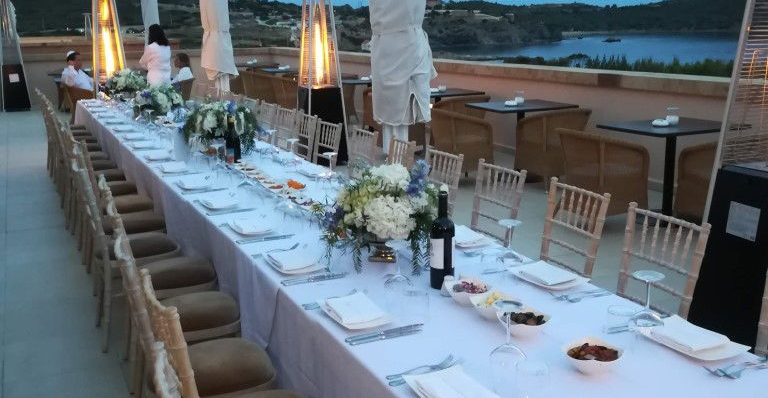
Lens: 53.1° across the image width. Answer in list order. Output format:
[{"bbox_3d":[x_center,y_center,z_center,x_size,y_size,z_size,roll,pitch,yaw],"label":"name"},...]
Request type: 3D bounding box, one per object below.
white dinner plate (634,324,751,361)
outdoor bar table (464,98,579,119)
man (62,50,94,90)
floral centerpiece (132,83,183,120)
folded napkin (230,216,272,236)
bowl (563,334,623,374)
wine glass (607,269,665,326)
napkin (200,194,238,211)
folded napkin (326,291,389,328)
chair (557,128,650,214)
[{"bbox_3d":[0.766,0.350,1.920,0.168,0.028,0.225,-6,14,-25],"label":"white dinner plate"},{"bbox_3d":[1.522,-0.656,8.603,1.080,0.790,0.690,-6,14,-29],"label":"outdoor bar table"},{"bbox_3d":[-4.432,-1.573,11.549,0.720,1.270,0.550,-6,14,-25],"label":"man"},{"bbox_3d":[-2.002,-0.868,6.859,0.420,0.315,0.400,-6,14,-26],"label":"floral centerpiece"},{"bbox_3d":[-0.529,0.102,3.042,0.125,0.025,0.180,-6,14,-25],"label":"folded napkin"},{"bbox_3d":[0.503,0.382,1.837,0.125,0.062,0.125,-5,14,-26],"label":"bowl"},{"bbox_3d":[0.627,0.282,1.839,0.085,0.200,0.085,-6,14,-25],"label":"wine glass"},{"bbox_3d":[-0.725,0.014,3.398,0.127,0.022,0.195,-6,14,-25],"label":"napkin"},{"bbox_3d":[-0.089,0.308,2.154,0.122,0.022,0.185,-6,14,-26],"label":"folded napkin"},{"bbox_3d":[1.693,-0.176,5.994,0.570,0.780,0.570,-6,14,-25],"label":"chair"}]

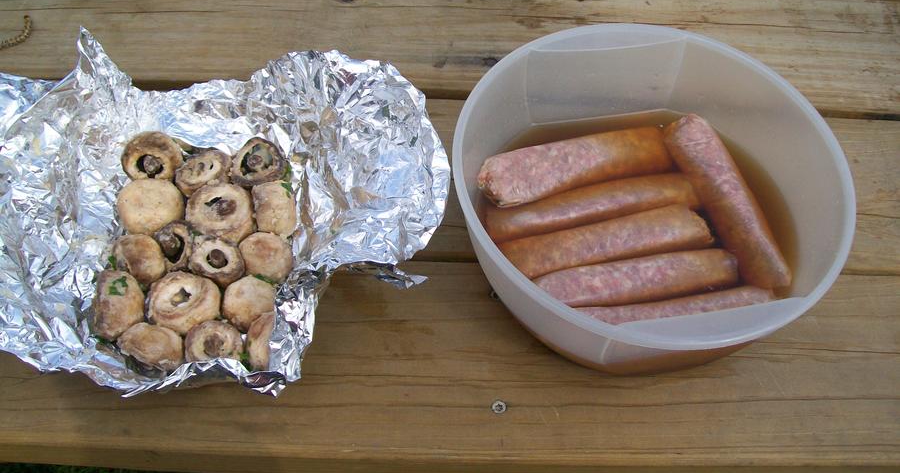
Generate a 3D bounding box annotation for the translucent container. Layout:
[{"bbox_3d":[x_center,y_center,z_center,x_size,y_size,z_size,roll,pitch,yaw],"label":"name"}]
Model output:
[{"bbox_3d":[0.126,-0.018,0.598,0.251,0.100,0.251,2,57,-3],"label":"translucent container"}]

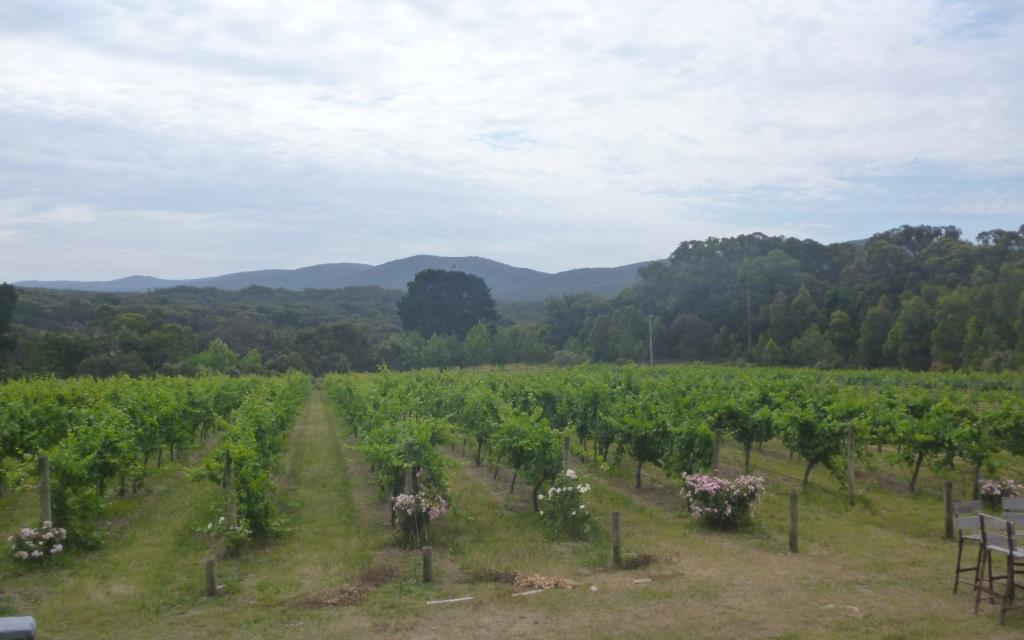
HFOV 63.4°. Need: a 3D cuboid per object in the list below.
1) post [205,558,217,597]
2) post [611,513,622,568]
[{"bbox_3d":[-4.077,3.492,11.213,0.110,0.500,0.110,-1,0,0],"label":"post"},{"bbox_3d":[1.584,3.331,12.558,0.110,0.830,0.110,-1,0,-13],"label":"post"}]

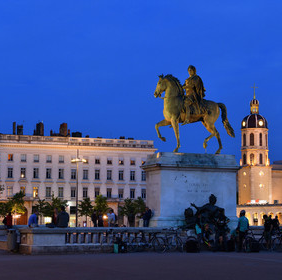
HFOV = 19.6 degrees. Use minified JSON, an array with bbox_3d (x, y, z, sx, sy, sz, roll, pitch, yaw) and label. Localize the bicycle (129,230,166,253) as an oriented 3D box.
[{"bbox_3d":[0.284,4.378,35.700,1.700,1.020,0.550,2,-6,-11],"label":"bicycle"}]

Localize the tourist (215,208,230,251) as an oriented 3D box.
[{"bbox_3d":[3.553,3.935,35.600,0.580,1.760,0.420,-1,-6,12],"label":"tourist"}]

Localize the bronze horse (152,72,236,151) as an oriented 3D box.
[{"bbox_3d":[2.986,-1.366,46.000,4.800,4.250,1.400,2,-6,-20],"label":"bronze horse"}]

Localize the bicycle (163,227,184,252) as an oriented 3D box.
[{"bbox_3d":[1.399,4.355,35.700,1.680,1.080,0.550,0,-6,0],"label":"bicycle"}]

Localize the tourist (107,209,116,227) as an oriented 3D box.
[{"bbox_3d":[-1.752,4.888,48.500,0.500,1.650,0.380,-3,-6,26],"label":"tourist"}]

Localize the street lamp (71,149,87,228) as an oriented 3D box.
[{"bbox_3d":[-9.067,7.310,120.000,2.200,12.000,2.200,0,-6,0],"label":"street lamp"}]

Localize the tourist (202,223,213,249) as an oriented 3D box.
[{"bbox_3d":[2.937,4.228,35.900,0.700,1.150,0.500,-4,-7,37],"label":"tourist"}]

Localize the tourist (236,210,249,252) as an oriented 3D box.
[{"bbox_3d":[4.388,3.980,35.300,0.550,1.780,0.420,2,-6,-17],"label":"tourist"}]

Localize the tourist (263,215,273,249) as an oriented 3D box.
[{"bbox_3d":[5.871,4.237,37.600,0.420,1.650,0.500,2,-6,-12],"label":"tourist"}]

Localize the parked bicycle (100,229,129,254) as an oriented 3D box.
[{"bbox_3d":[-1.121,4.319,35.200,1.680,1.020,0.550,2,-6,-13],"label":"parked bicycle"}]

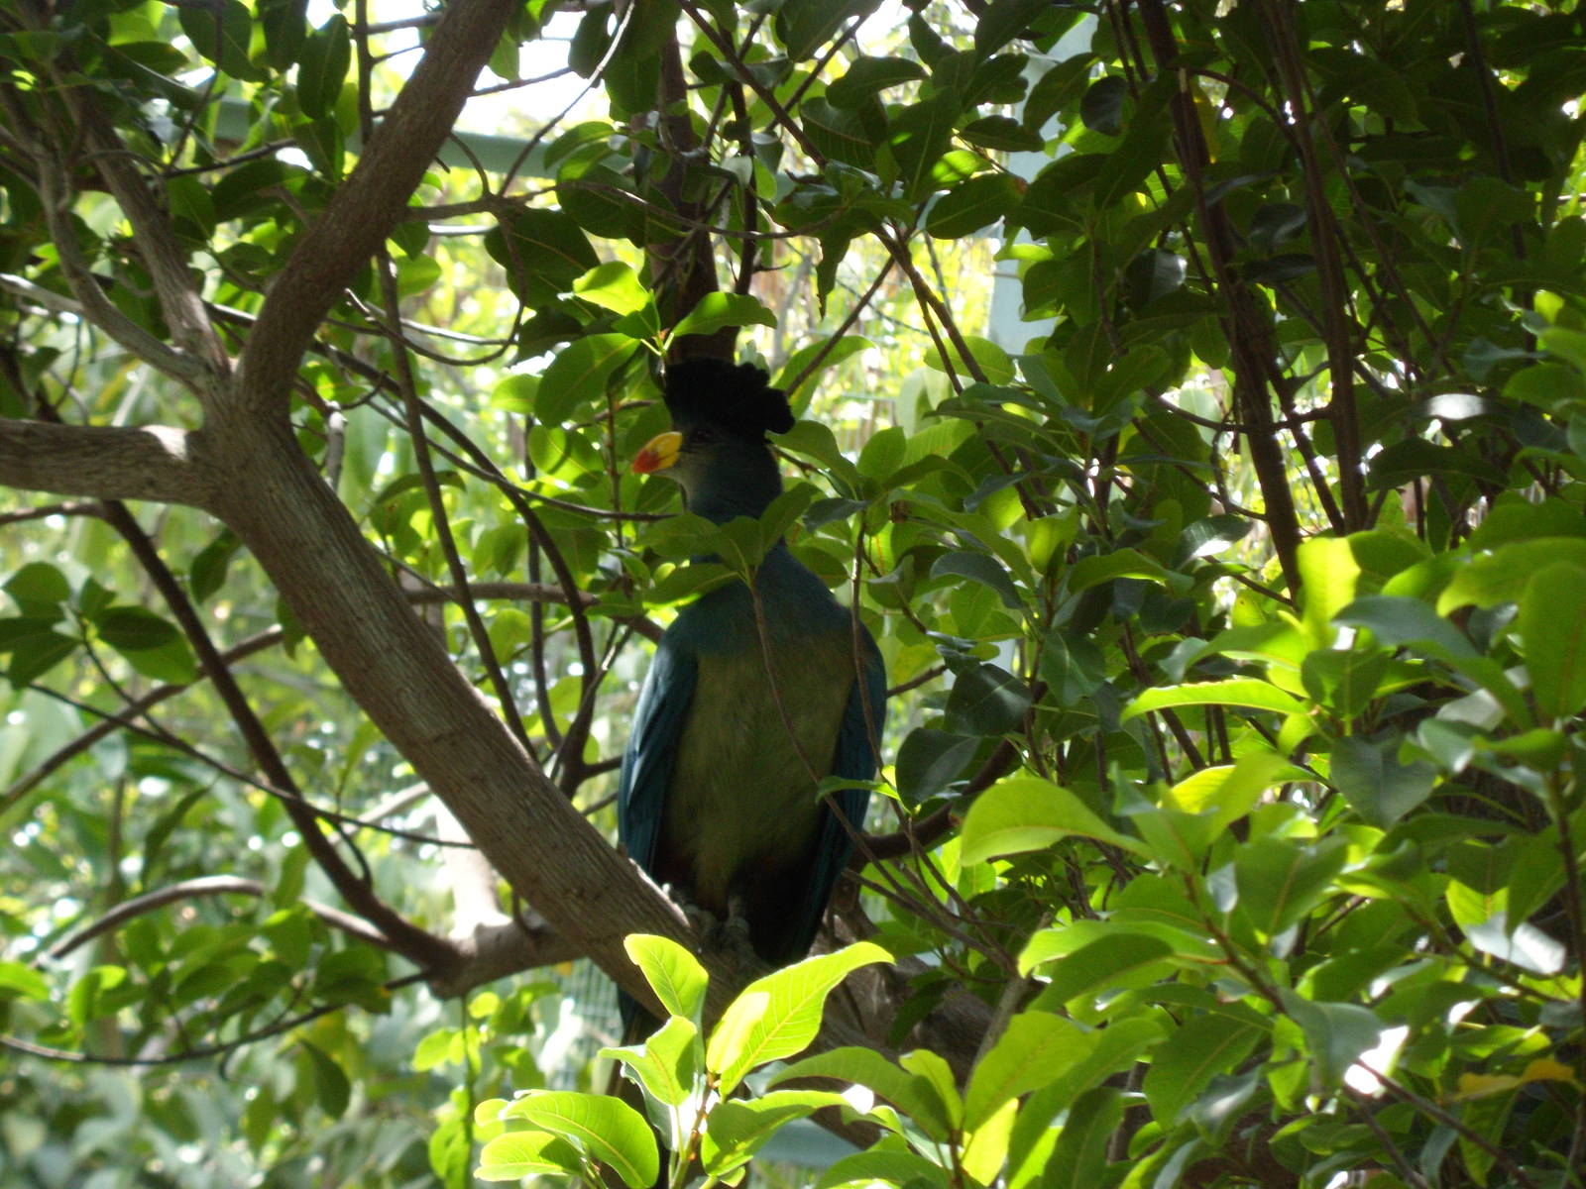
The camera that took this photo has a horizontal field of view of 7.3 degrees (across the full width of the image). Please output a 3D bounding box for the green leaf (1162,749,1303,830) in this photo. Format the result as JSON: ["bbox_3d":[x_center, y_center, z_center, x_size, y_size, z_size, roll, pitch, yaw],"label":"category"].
[{"bbox_3d":[0.305,0.136,8.600,0.105,0.025,0.050,-7,-38,-1],"label":"green leaf"}]

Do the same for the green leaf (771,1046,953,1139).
[{"bbox_3d":[0.047,0.343,8.500,0.125,0.035,0.050,3,-33,-16],"label":"green leaf"}]

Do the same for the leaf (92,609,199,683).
[{"bbox_3d":[-0.481,0.038,9.200,0.085,0.020,0.050,8,-38,-1],"label":"leaf"}]

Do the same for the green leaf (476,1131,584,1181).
[{"bbox_3d":[-0.178,0.381,8.400,0.085,0.020,0.045,5,-41,-6],"label":"green leaf"}]

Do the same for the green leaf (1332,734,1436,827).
[{"bbox_3d":[0.416,0.131,8.700,0.075,0.090,0.020,-2,-49,-2],"label":"green leaf"}]

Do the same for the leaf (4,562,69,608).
[{"bbox_3d":[-0.562,-0.007,9.200,0.065,0.015,0.050,-3,-51,2],"label":"leaf"}]

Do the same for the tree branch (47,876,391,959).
[{"bbox_3d":[-0.446,0.251,9.600,0.270,0.065,0.060,0,-8,0],"label":"tree branch"}]

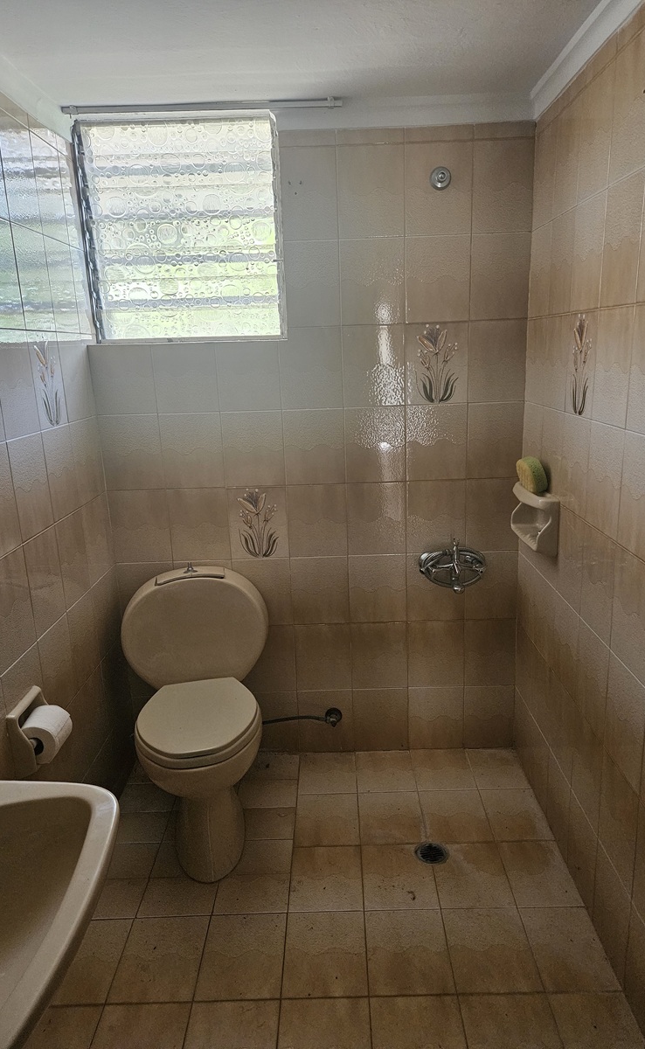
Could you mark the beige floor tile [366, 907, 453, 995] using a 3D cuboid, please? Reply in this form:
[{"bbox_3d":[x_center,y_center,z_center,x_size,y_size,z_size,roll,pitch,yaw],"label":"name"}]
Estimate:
[{"bbox_3d":[0.210,1.055,1.722,0.199,0.010,0.249,-2,14,1],"label":"beige floor tile"}]

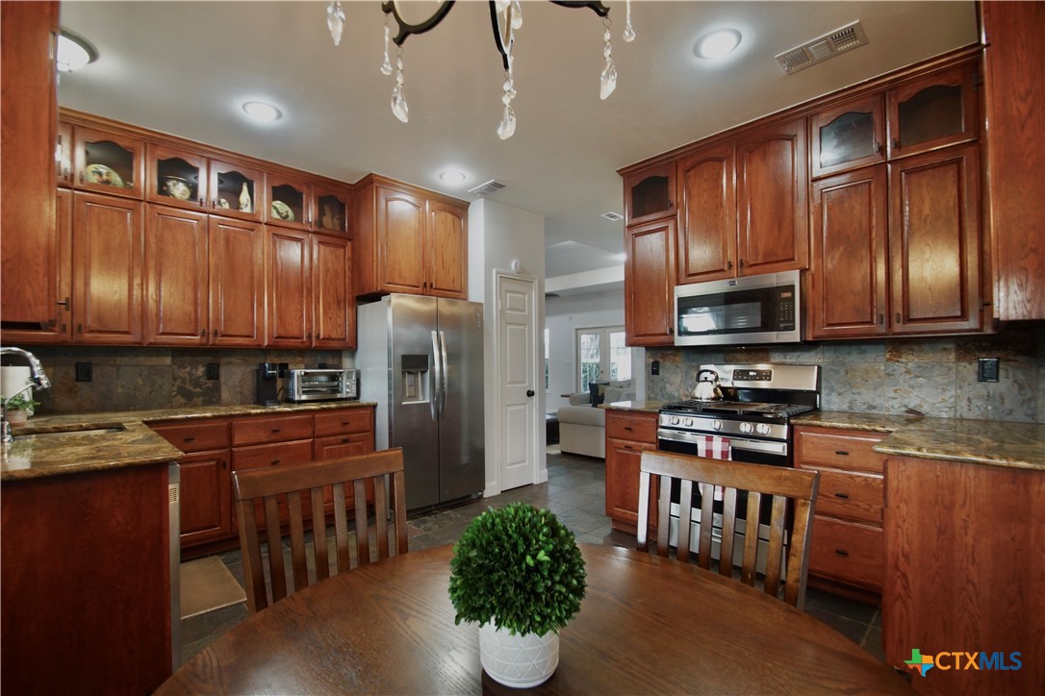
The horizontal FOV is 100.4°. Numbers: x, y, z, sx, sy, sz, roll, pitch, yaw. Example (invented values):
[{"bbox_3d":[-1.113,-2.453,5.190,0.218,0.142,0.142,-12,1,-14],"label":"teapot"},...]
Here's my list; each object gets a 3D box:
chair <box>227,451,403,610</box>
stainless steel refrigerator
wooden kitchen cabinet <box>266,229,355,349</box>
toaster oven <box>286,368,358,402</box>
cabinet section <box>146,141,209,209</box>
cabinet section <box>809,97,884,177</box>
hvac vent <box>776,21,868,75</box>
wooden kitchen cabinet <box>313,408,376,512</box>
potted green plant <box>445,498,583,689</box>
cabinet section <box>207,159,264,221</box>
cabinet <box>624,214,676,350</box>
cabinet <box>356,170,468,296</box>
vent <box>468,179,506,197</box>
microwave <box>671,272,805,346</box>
[{"bbox_3d":[-0.422,0.824,1.082,0.475,0.995,0.560,0,-1,-37],"label":"chair"},{"bbox_3d":[-0.944,0.478,3.893,0.905,1.763,0.860,0,-1,-44],"label":"stainless steel refrigerator"},{"bbox_3d":[-1.767,-0.452,3.547,0.673,0.922,0.330,0,-1,-44],"label":"wooden kitchen cabinet"},{"bbox_3d":[-1.670,0.315,3.599,0.475,0.268,0.340,0,-1,-44],"label":"toaster oven"},{"bbox_3d":[-2.372,-1.111,2.969,0.328,0.385,0.330,0,-1,-44],"label":"cabinet section"},{"bbox_3d":[1.878,-1.134,2.481,0.330,0.382,0.340,0,-1,-44],"label":"cabinet section"},{"bbox_3d":[1.414,-1.410,2.066,0.207,0.015,0.332,0,-1,-44],"label":"hvac vent"},{"bbox_3d":[-1.560,0.920,3.537,0.470,0.879,0.615,0,-1,-44],"label":"wooden kitchen cabinet"},{"bbox_3d":[-0.008,0.417,0.770,0.240,0.272,0.240,0,-1,0],"label":"potted green plant"},{"bbox_3d":[-2.134,-1.110,3.202,0.338,0.385,0.330,0,-1,-44],"label":"cabinet section"},{"bbox_3d":[1.075,-0.493,3.374,0.330,0.941,0.429,0,-1,-44],"label":"cabinet"},{"bbox_3d":[-1.066,-0.897,4.002,0.940,0.907,0.670,0,-1,-44],"label":"cabinet"},{"bbox_3d":[-0.293,-1.351,3.728,0.180,0.020,0.355,0,-1,-44],"label":"vent"},{"bbox_3d":[1.476,-0.230,2.920,0.390,0.418,0.760,0,-1,-44],"label":"microwave"}]

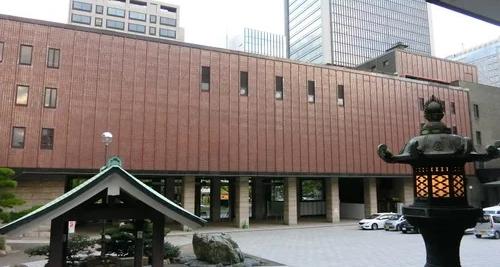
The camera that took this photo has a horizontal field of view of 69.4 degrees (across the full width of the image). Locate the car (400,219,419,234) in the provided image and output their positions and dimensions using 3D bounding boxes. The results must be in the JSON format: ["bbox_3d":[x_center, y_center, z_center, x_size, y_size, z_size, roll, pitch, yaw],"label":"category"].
[{"bbox_3d":[15.310,7.803,31.239,4.300,1.480,1.720,4,-9,-23],"label":"car"}]

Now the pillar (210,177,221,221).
[{"bbox_3d":[-4.034,7.866,43.119,1.000,4.900,1.000,4,-9,-24],"label":"pillar"}]

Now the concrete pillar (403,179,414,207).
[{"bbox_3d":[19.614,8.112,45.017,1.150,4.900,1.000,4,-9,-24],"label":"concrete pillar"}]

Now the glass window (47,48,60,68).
[{"bbox_3d":[-15.630,-5.954,28.805,0.810,1.622,0.150,4,-9,-23],"label":"glass window"}]

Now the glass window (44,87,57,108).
[{"bbox_3d":[-15.602,-2.770,28.331,0.797,1.597,0.150,4,-9,-23],"label":"glass window"}]

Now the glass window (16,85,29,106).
[{"bbox_3d":[-17.352,-2.862,27.569,0.787,1.581,0.150,4,-9,-23],"label":"glass window"}]

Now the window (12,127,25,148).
[{"bbox_3d":[-17.816,0.358,27.874,0.816,1.623,0.150,4,-9,-24],"label":"window"}]

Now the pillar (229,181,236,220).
[{"bbox_3d":[-2.440,9.172,51.857,0.999,4.818,0.999,4,-9,-23],"label":"pillar"}]

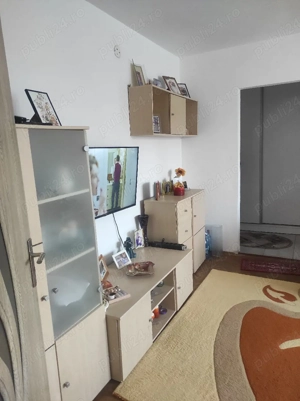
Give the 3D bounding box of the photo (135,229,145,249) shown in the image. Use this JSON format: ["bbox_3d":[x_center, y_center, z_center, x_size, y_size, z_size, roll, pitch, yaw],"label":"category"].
[{"bbox_3d":[-0.110,0.393,2.947,0.093,0.181,0.025,-10,7,-34],"label":"photo"}]

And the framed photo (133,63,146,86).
[{"bbox_3d":[-0.102,-1.175,2.772,0.025,0.236,0.131,-11,5,33],"label":"framed photo"}]

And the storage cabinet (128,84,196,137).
[{"bbox_3d":[0.213,-0.941,3.226,0.246,0.434,1.246,3,12,28],"label":"storage cabinet"}]

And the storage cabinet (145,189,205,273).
[{"bbox_3d":[0.319,0.381,3.335,0.388,0.901,0.827,3,12,28],"label":"storage cabinet"}]

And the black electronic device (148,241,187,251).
[{"bbox_3d":[0.179,0.448,2.905,0.399,0.055,0.065,3,12,28],"label":"black electronic device"}]

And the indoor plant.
[{"bbox_3d":[0.330,-0.213,3.214,0.125,0.307,0.116,-2,11,6],"label":"indoor plant"}]

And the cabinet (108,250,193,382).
[{"bbox_3d":[-0.113,0.802,2.451,0.547,0.443,1.260,3,12,28],"label":"cabinet"}]

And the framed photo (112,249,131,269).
[{"bbox_3d":[-0.248,0.523,2.527,0.154,0.128,0.025,-15,-18,-49],"label":"framed photo"}]

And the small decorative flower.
[{"bbox_3d":[0.332,-0.306,3.185,0.120,0.115,0.075,-2,11,6],"label":"small decorative flower"}]

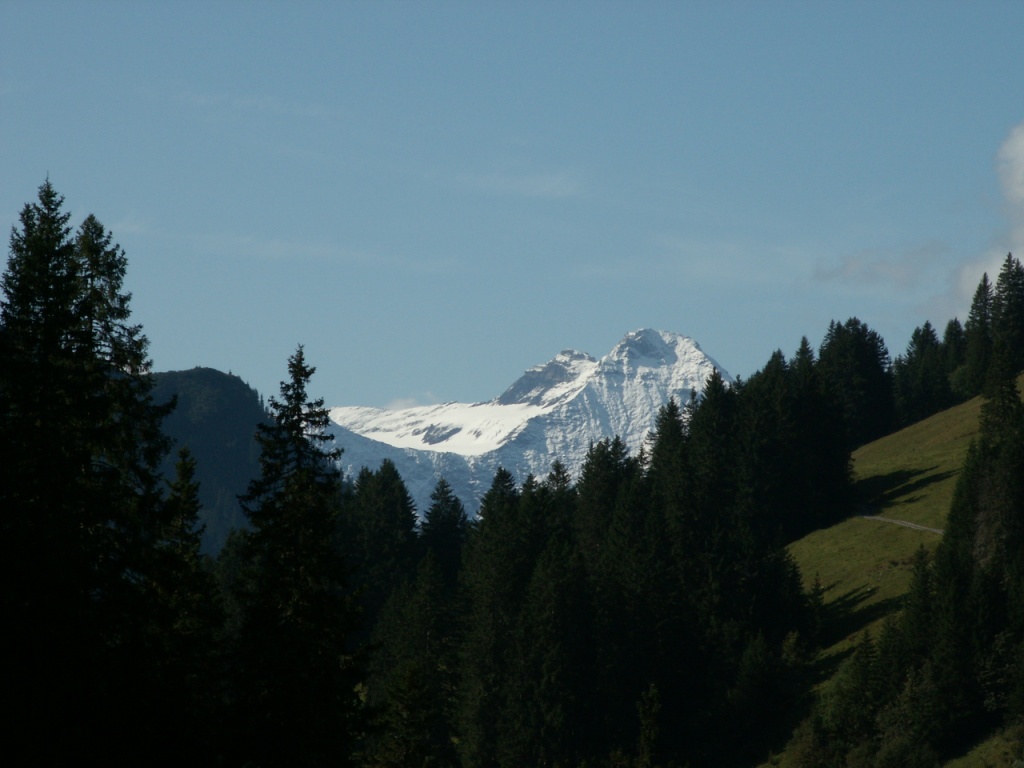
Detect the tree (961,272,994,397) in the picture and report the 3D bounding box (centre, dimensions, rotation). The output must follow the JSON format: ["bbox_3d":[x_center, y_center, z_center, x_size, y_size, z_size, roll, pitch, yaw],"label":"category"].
[{"bbox_3d":[79.018,-8.367,800.000,6.200,21.000,6.200,0,-5,0],"label":"tree"}]

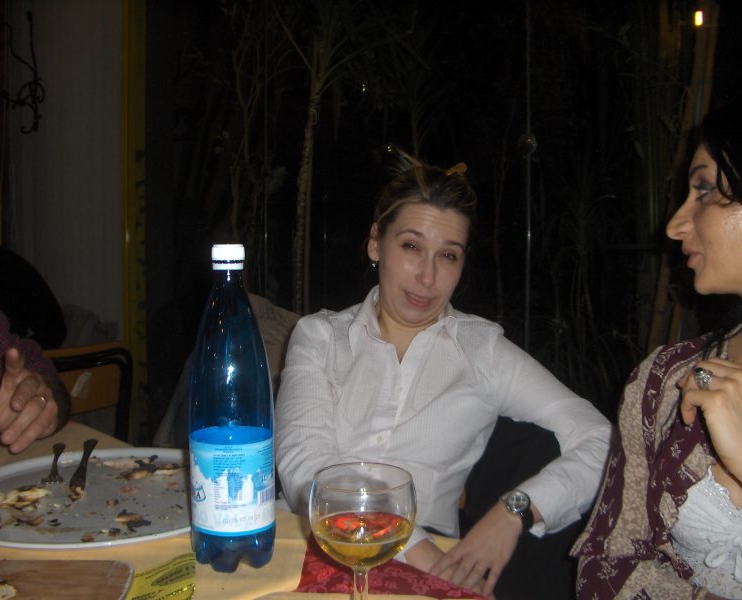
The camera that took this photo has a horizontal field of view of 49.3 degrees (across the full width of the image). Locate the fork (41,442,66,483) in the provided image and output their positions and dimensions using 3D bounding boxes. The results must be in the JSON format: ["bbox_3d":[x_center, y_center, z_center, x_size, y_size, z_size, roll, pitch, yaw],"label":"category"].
[{"bbox_3d":[-0.403,0.208,1.040,0.025,0.020,0.190,-1,3,-18],"label":"fork"}]

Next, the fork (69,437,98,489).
[{"bbox_3d":[-0.362,0.207,1.025,0.025,0.020,0.190,-1,7,-13],"label":"fork"}]

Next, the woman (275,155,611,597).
[{"bbox_3d":[0.070,0.394,1.010,0.550,1.180,0.720,1,4,16],"label":"woman"}]

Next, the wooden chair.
[{"bbox_3d":[-0.855,0.520,1.820,0.500,0.820,0.430,3,5,37],"label":"wooden chair"}]

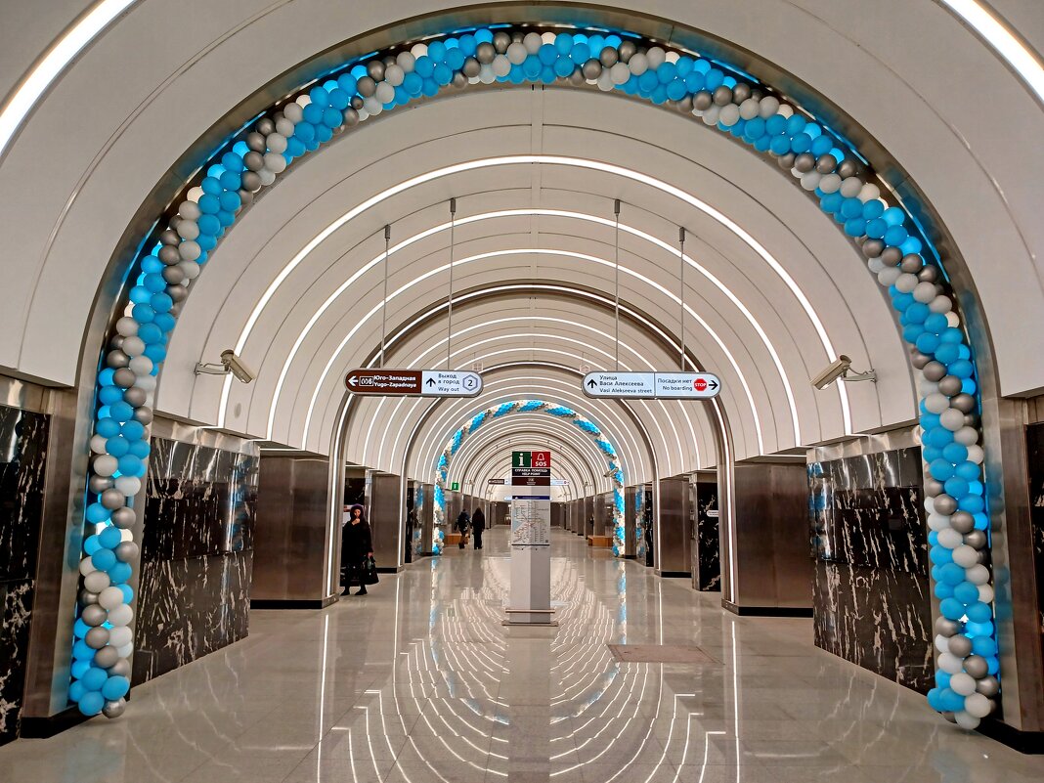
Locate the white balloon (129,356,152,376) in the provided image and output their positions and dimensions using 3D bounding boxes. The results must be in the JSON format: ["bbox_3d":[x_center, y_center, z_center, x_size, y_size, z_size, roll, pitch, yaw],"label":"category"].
[{"bbox_3d":[-3.109,-0.208,6.403,0.177,0.173,0.182,1,-9,0],"label":"white balloon"}]

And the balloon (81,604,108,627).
[{"bbox_3d":[-3.276,1.722,6.020,0.170,0.170,0.170,0,-9,0],"label":"balloon"}]

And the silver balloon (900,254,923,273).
[{"bbox_3d":[3.224,-1.058,6.482,0.175,0.170,0.179,1,-9,1],"label":"silver balloon"}]

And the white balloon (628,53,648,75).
[{"bbox_3d":[0.995,-2.784,6.677,0.178,0.178,0.178,0,-9,0],"label":"white balloon"}]

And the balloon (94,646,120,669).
[{"bbox_3d":[-3.189,2.041,6.026,0.174,0.171,0.179,1,-9,1],"label":"balloon"}]

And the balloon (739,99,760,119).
[{"bbox_3d":[1.935,-2.396,6.661,0.168,0.168,0.176,1,-9,0],"label":"balloon"}]

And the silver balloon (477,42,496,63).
[{"bbox_3d":[-0.306,-2.906,6.738,0.167,0.167,0.175,1,-9,0],"label":"silver balloon"}]

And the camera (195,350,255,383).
[{"bbox_3d":[-2.960,-0.240,7.827,0.390,0.280,0.450,-3,-19,20],"label":"camera"}]

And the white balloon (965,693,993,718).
[{"bbox_3d":[3.436,2.365,5.906,0.179,0.178,0.185,1,-9,1],"label":"white balloon"}]

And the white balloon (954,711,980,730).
[{"bbox_3d":[3.409,2.499,6.001,0.178,0.173,0.183,1,-9,1],"label":"white balloon"}]

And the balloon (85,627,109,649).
[{"bbox_3d":[-3.284,1.902,6.068,0.177,0.173,0.182,1,-9,0],"label":"balloon"}]

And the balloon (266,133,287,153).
[{"bbox_3d":[-2.083,-2.108,6.670,0.179,0.174,0.183,1,-9,1],"label":"balloon"}]

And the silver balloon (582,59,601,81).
[{"bbox_3d":[0.602,-2.774,6.753,0.175,0.178,0.175,1,-9,0],"label":"silver balloon"}]

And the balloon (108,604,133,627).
[{"bbox_3d":[-3.117,1.741,6.099,0.175,0.178,0.175,1,-9,0],"label":"balloon"}]

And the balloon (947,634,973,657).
[{"bbox_3d":[3.315,1.927,5.947,0.173,0.173,0.173,1,-9,0],"label":"balloon"}]

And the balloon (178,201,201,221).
[{"bbox_3d":[-2.768,-1.509,6.543,0.165,0.165,0.173,1,-9,0],"label":"balloon"}]

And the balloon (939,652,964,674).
[{"bbox_3d":[3.298,2.087,6.025,0.168,0.168,0.177,1,-9,0],"label":"balloon"}]

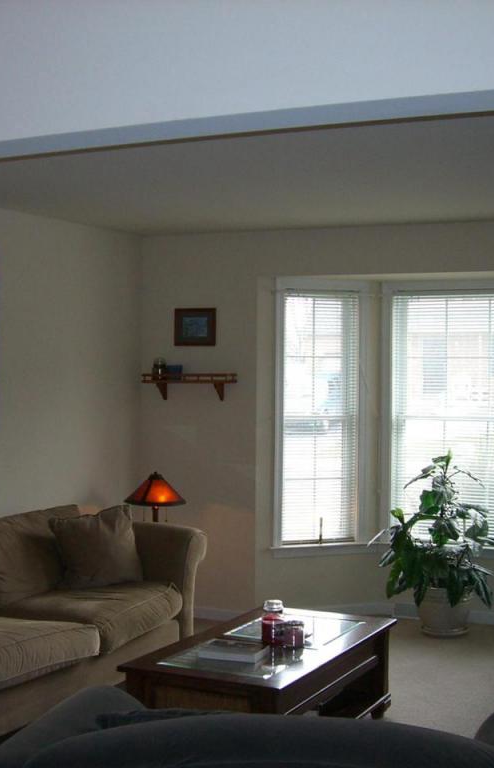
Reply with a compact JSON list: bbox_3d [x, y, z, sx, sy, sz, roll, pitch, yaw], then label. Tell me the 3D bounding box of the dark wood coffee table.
[{"bbox_3d":[0.096,1.279,4.609,0.660,0.460,1.240,1,1,27],"label":"dark wood coffee table"}]

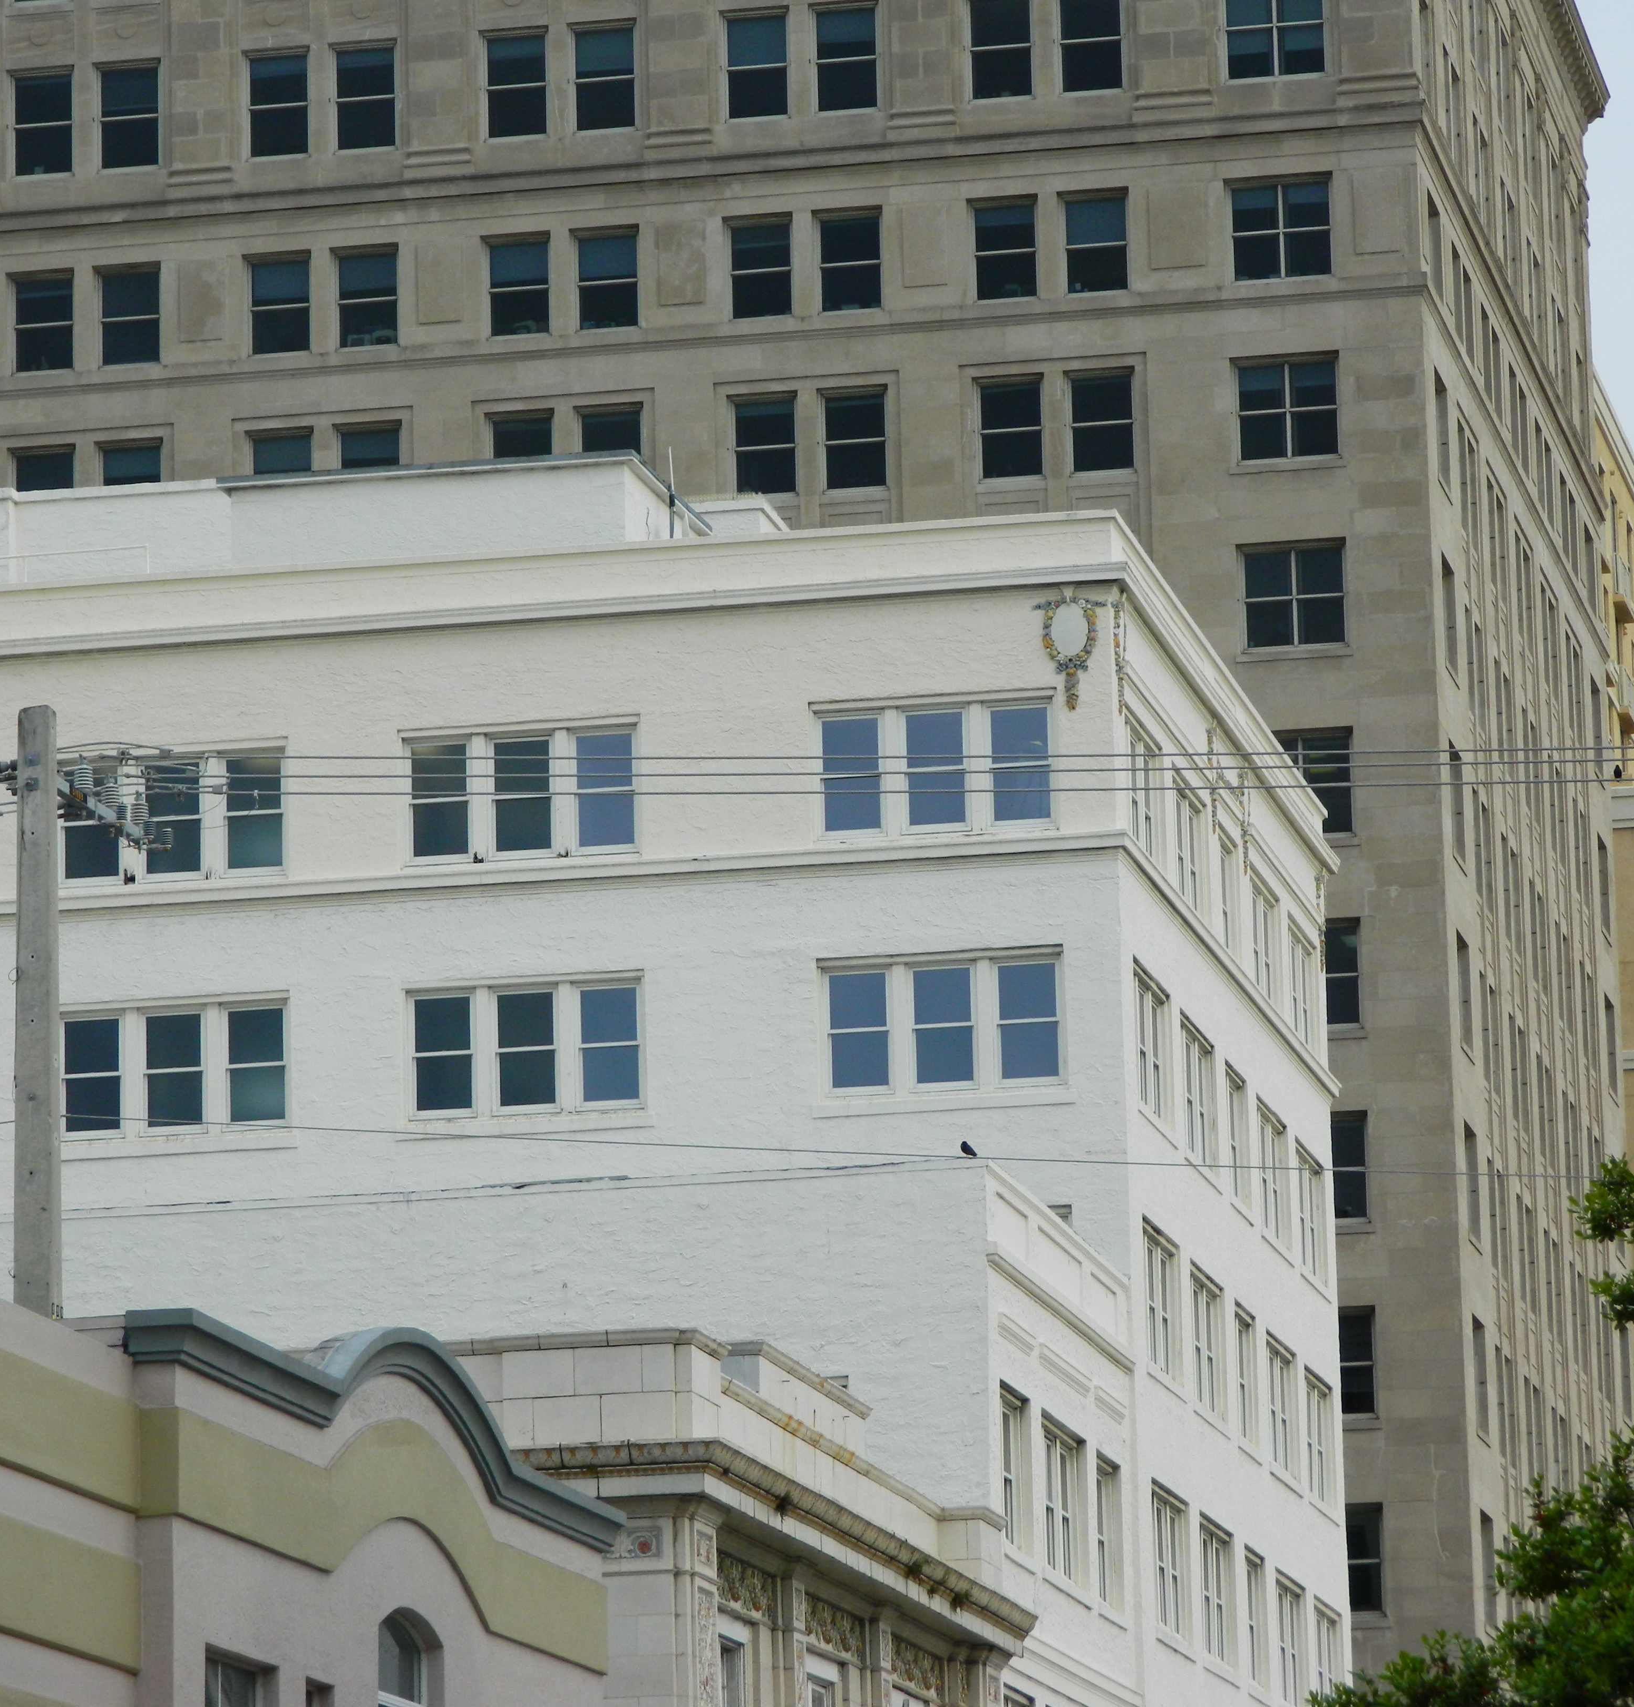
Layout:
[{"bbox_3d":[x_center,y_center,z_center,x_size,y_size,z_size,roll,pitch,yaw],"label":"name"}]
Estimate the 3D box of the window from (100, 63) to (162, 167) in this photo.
[{"bbox_3d":[-12.570,-13.496,155.124,1.081,1.860,0.150,-4,-11,11],"label":"window"}]

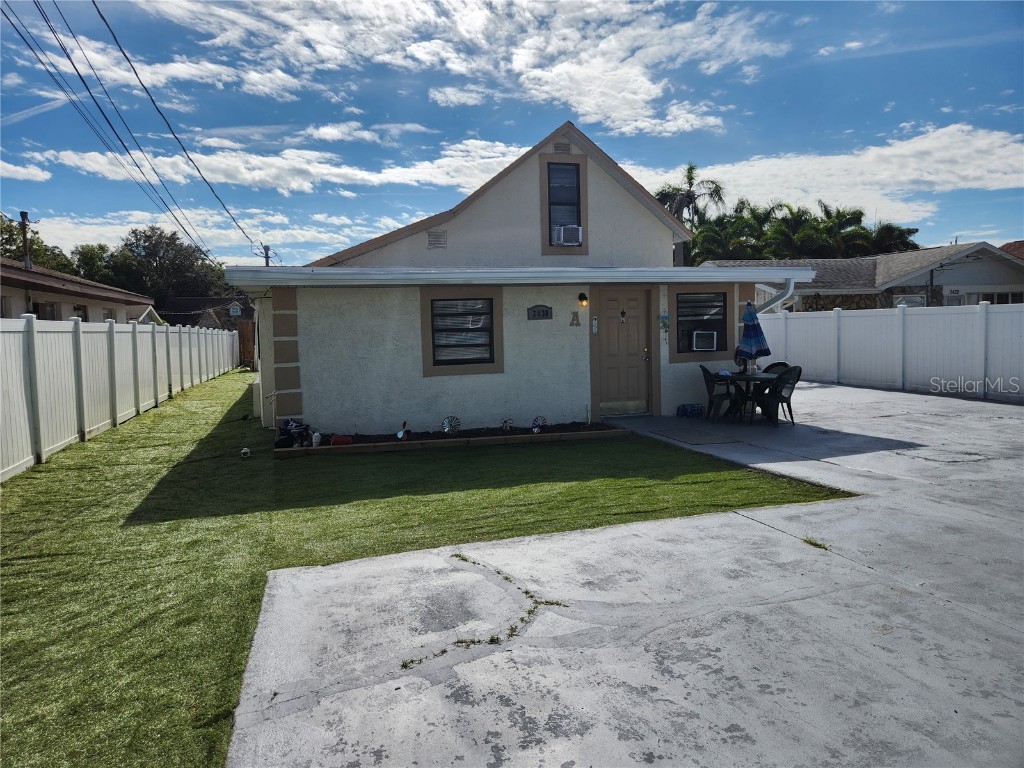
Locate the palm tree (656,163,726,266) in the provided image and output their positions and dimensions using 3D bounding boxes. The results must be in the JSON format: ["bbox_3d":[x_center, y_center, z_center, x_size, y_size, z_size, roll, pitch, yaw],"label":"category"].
[{"bbox_3d":[7.765,-5.429,30.212,3.400,8.630,3.400,-3,5,-17],"label":"palm tree"}]

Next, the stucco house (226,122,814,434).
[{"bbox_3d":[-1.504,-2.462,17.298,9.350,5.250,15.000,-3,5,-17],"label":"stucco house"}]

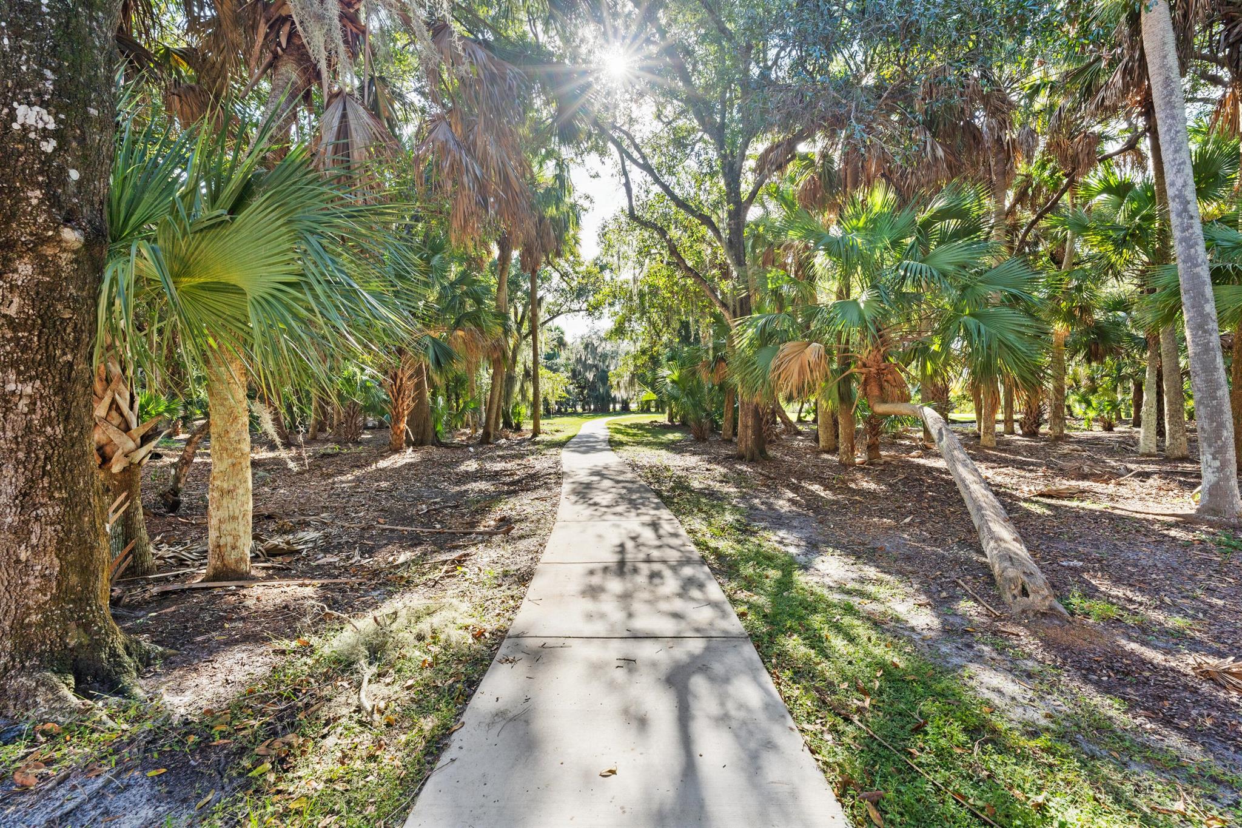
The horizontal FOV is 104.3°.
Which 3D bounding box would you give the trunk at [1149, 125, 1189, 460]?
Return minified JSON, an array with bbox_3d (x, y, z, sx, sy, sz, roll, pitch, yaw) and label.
[{"bbox_3d":[15.148,-3.420,13.432,0.400,9.380,0.400,-4,0,-41],"label":"trunk"}]

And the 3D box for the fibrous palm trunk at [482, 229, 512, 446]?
[{"bbox_3d":[-4.768,-2.863,18.452,0.550,8.060,0.500,5,1,-15],"label":"fibrous palm trunk"}]

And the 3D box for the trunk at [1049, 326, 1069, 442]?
[{"bbox_3d":[19.337,-1.370,21.271,0.500,4.880,0.500,1,1,42],"label":"trunk"}]

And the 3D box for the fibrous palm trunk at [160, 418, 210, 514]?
[{"bbox_3d":[-6.424,0.767,7.192,0.280,1.450,0.260,20,1,-39],"label":"fibrous palm trunk"}]

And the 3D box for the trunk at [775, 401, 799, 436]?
[{"bbox_3d":[8.933,0.220,26.114,0.460,1.983,0.460,-31,0,17],"label":"trunk"}]

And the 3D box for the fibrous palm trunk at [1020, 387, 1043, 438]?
[{"bbox_3d":[20.086,-0.166,23.585,0.850,2.420,0.850,1,1,40],"label":"fibrous palm trunk"}]

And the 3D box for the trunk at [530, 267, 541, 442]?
[{"bbox_3d":[-3.937,-2.855,22.153,0.360,7.850,0.360,-1,1,-10],"label":"trunk"}]

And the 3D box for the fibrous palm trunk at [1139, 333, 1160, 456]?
[{"bbox_3d":[15.705,-0.616,14.329,0.320,3.724,0.320,2,0,-42],"label":"fibrous palm trunk"}]

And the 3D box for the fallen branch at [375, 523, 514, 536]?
[{"bbox_3d":[-2.074,1.340,5.653,1.664,0.070,0.150,0,1,6],"label":"fallen branch"}]

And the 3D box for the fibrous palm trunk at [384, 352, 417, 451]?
[{"bbox_3d":[-7.460,-0.450,16.280,0.850,3.290,0.850,0,1,-25],"label":"fibrous palm trunk"}]

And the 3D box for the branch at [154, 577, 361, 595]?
[{"bbox_3d":[-2.934,1.376,3.896,1.550,0.050,0.110,0,1,-6],"label":"branch"}]

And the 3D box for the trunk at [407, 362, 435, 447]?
[{"bbox_3d":[-7.428,-0.387,17.881,0.950,3.180,0.950,0,1,-23],"label":"trunk"}]

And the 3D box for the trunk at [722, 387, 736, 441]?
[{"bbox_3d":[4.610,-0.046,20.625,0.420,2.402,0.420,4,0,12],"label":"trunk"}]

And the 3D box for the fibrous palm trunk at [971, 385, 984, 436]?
[{"bbox_3d":[18.259,-0.301,24.744,0.380,2.783,0.380,-3,0,36],"label":"fibrous palm trunk"}]

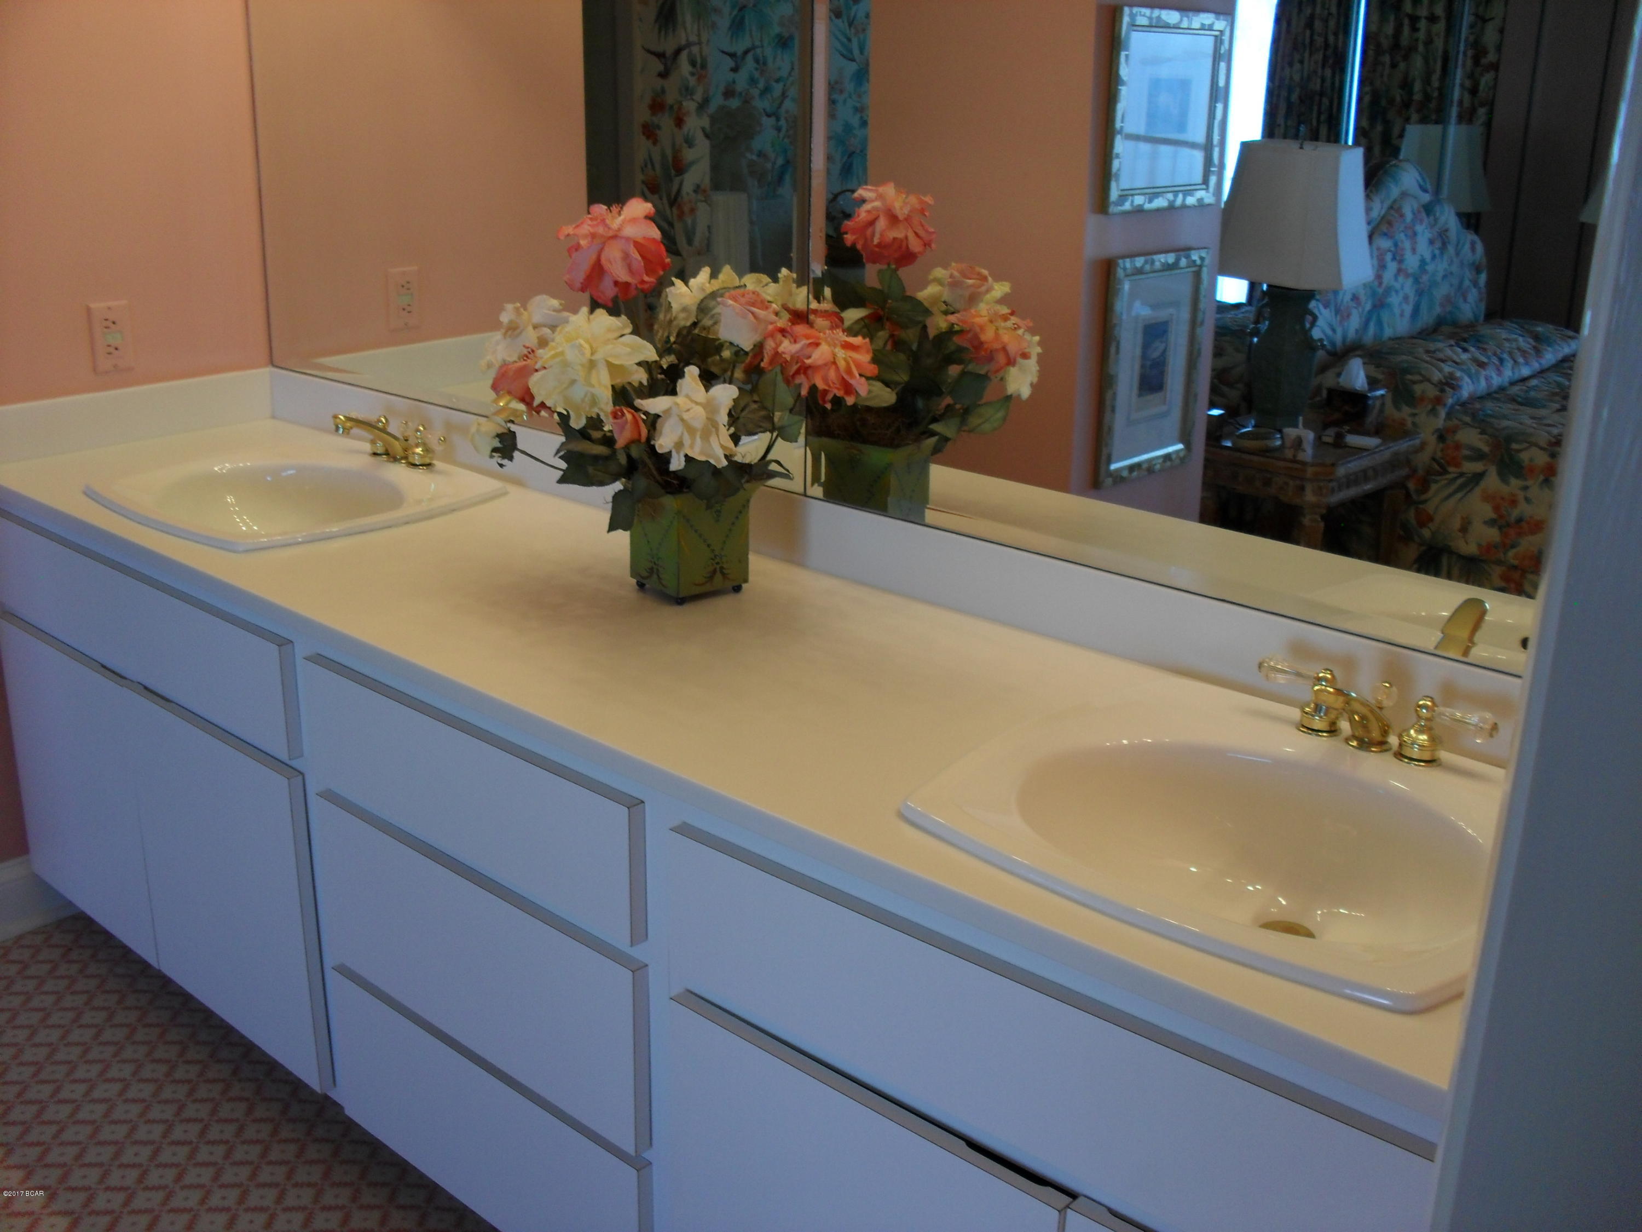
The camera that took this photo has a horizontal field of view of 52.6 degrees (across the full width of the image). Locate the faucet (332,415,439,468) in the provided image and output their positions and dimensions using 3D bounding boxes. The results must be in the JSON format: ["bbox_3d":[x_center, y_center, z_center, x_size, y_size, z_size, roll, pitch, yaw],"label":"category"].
[{"bbox_3d":[-0.674,-0.268,2.509,0.240,0.090,0.148,17,24,39],"label":"faucet"}]

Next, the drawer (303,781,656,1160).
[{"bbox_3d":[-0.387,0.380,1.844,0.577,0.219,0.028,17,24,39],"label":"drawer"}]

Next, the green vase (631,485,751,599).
[{"bbox_3d":[-0.157,-0.096,1.975,0.115,0.137,0.115,-13,23,-37],"label":"green vase"}]

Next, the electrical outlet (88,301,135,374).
[{"bbox_3d":[-1.145,-0.449,2.678,0.010,0.114,0.070,17,24,39],"label":"electrical outlet"}]

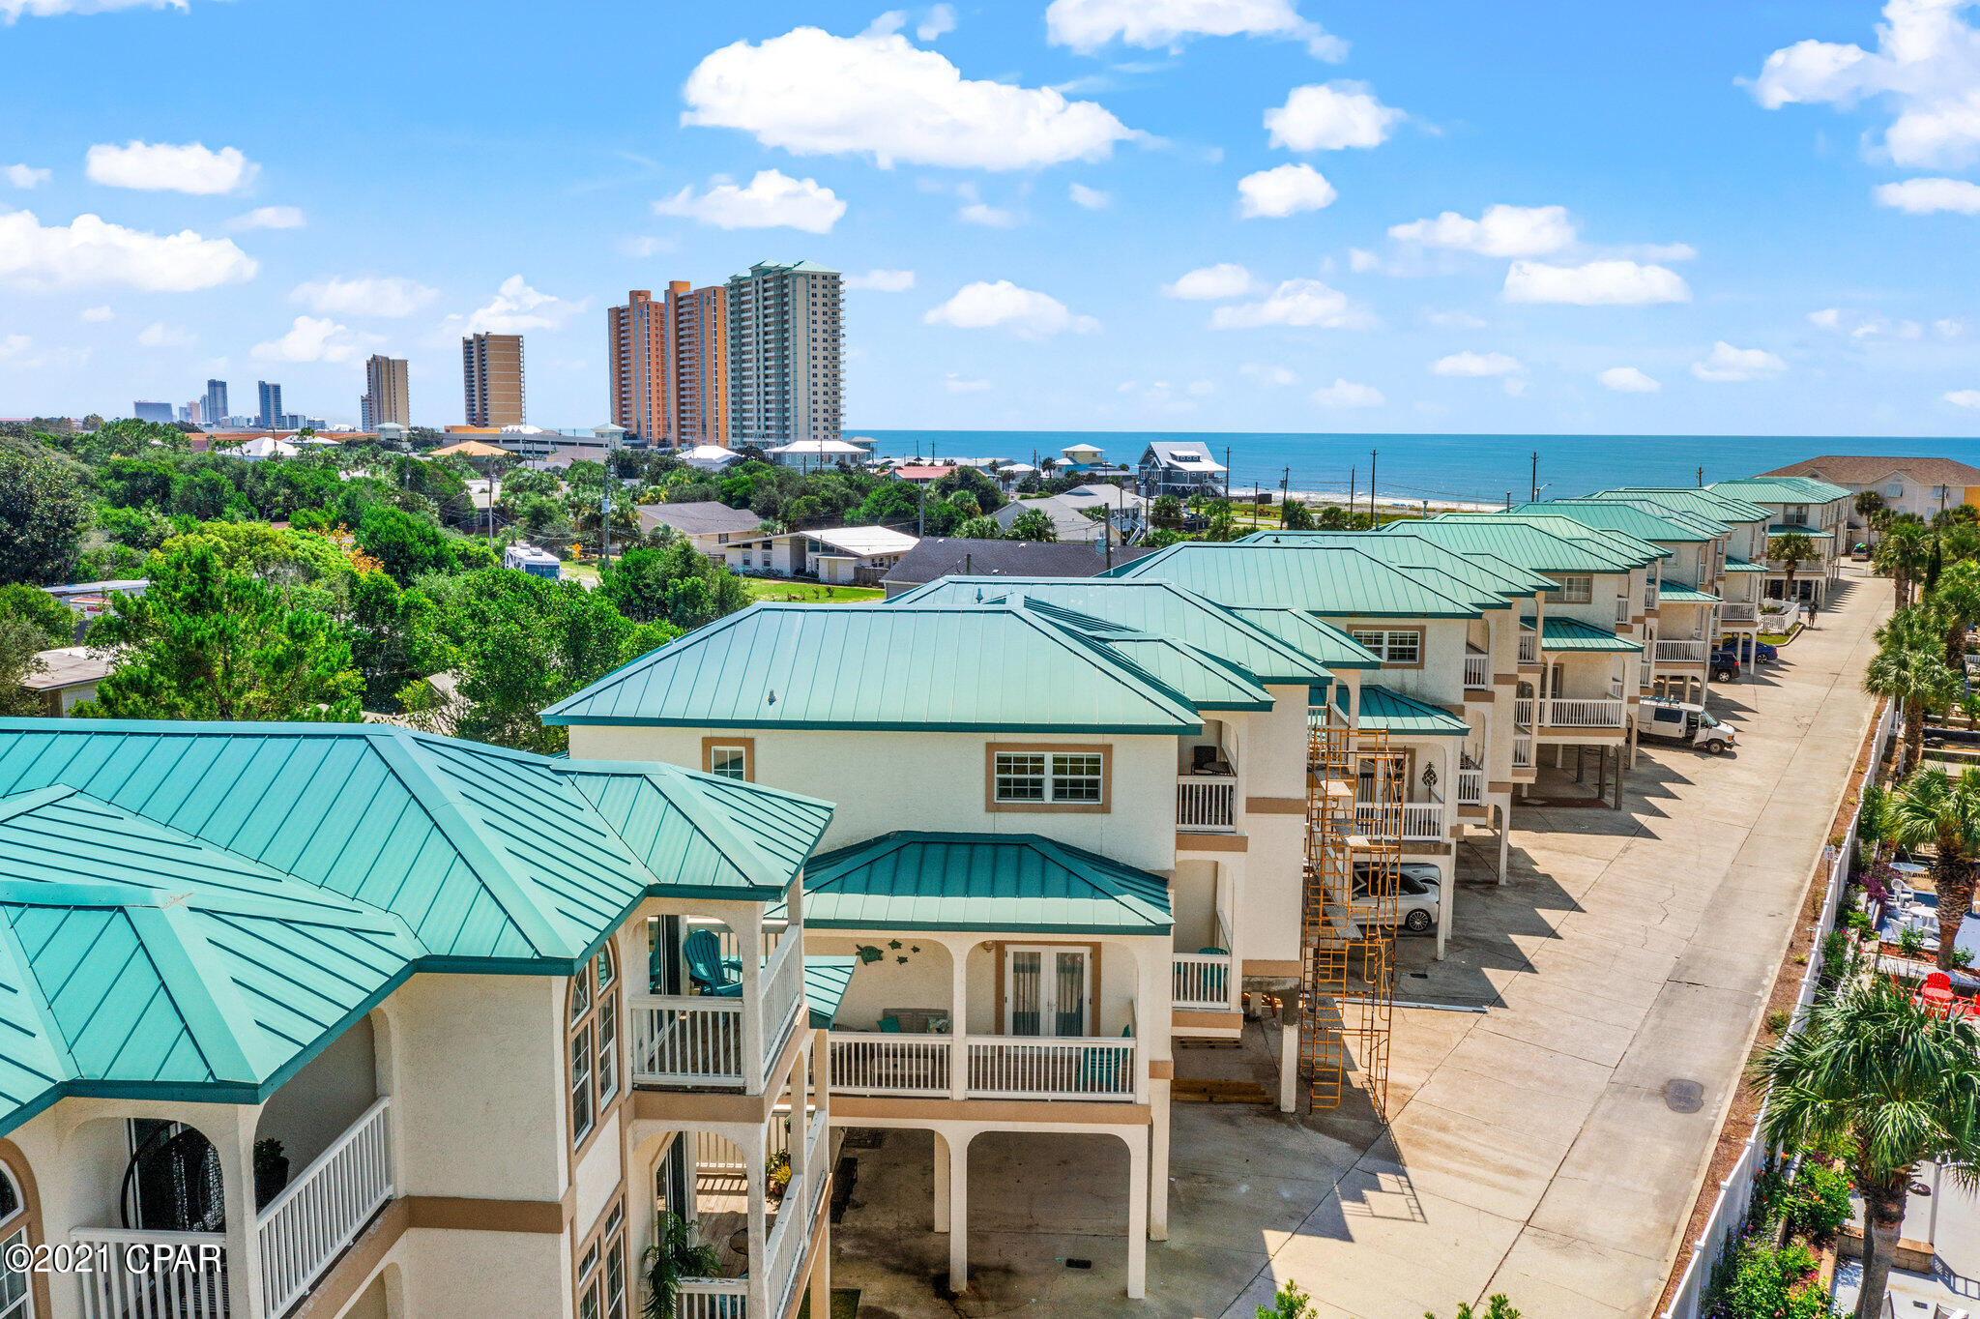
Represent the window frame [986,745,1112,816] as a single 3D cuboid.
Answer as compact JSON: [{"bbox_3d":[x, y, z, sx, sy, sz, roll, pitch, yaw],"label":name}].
[{"bbox_3d":[0.972,1.995,25.629,2.108,1.178,0.120,1,9,2],"label":"window frame"}]

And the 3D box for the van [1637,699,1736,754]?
[{"bbox_3d":[30.664,2.815,69.357,5.500,2.150,2.020,6,10,32],"label":"van"}]

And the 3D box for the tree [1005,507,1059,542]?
[{"bbox_3d":[3.961,-10.188,139.023,4.452,6.857,4.452,0,9,0],"label":"tree"}]

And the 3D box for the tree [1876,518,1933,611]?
[{"bbox_3d":[51.172,-3.215,86.430,2.816,9.274,2.816,0,9,0],"label":"tree"}]

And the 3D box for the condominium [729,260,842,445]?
[{"bbox_3d":[-74.515,-104.701,552.514,20.080,70.107,57.737,-5,10,-31],"label":"condominium"}]

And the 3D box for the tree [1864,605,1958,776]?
[{"bbox_3d":[38.250,1.315,63.865,3.216,6.843,3.216,0,9,0],"label":"tree"}]

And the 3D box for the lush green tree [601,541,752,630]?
[{"bbox_3d":[-19.356,-3.705,94.515,8.976,6.939,8.527,0,9,0],"label":"lush green tree"}]

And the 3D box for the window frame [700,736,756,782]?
[{"bbox_3d":[-4.381,1.872,25.833,0.902,1.178,0.120,1,9,2],"label":"window frame"}]

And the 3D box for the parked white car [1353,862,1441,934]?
[{"bbox_3d":[10.466,6.809,44.217,4.700,1.450,1.830,1,9,2],"label":"parked white car"}]

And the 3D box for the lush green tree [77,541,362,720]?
[{"bbox_3d":[-25.207,1.209,50.765,8.140,10.125,7.733,0,9,0],"label":"lush green tree"}]

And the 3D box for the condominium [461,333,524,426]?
[{"bbox_3d":[-295.101,-158.197,915.221,21.030,65.470,65.008,-5,10,-31],"label":"condominium"}]

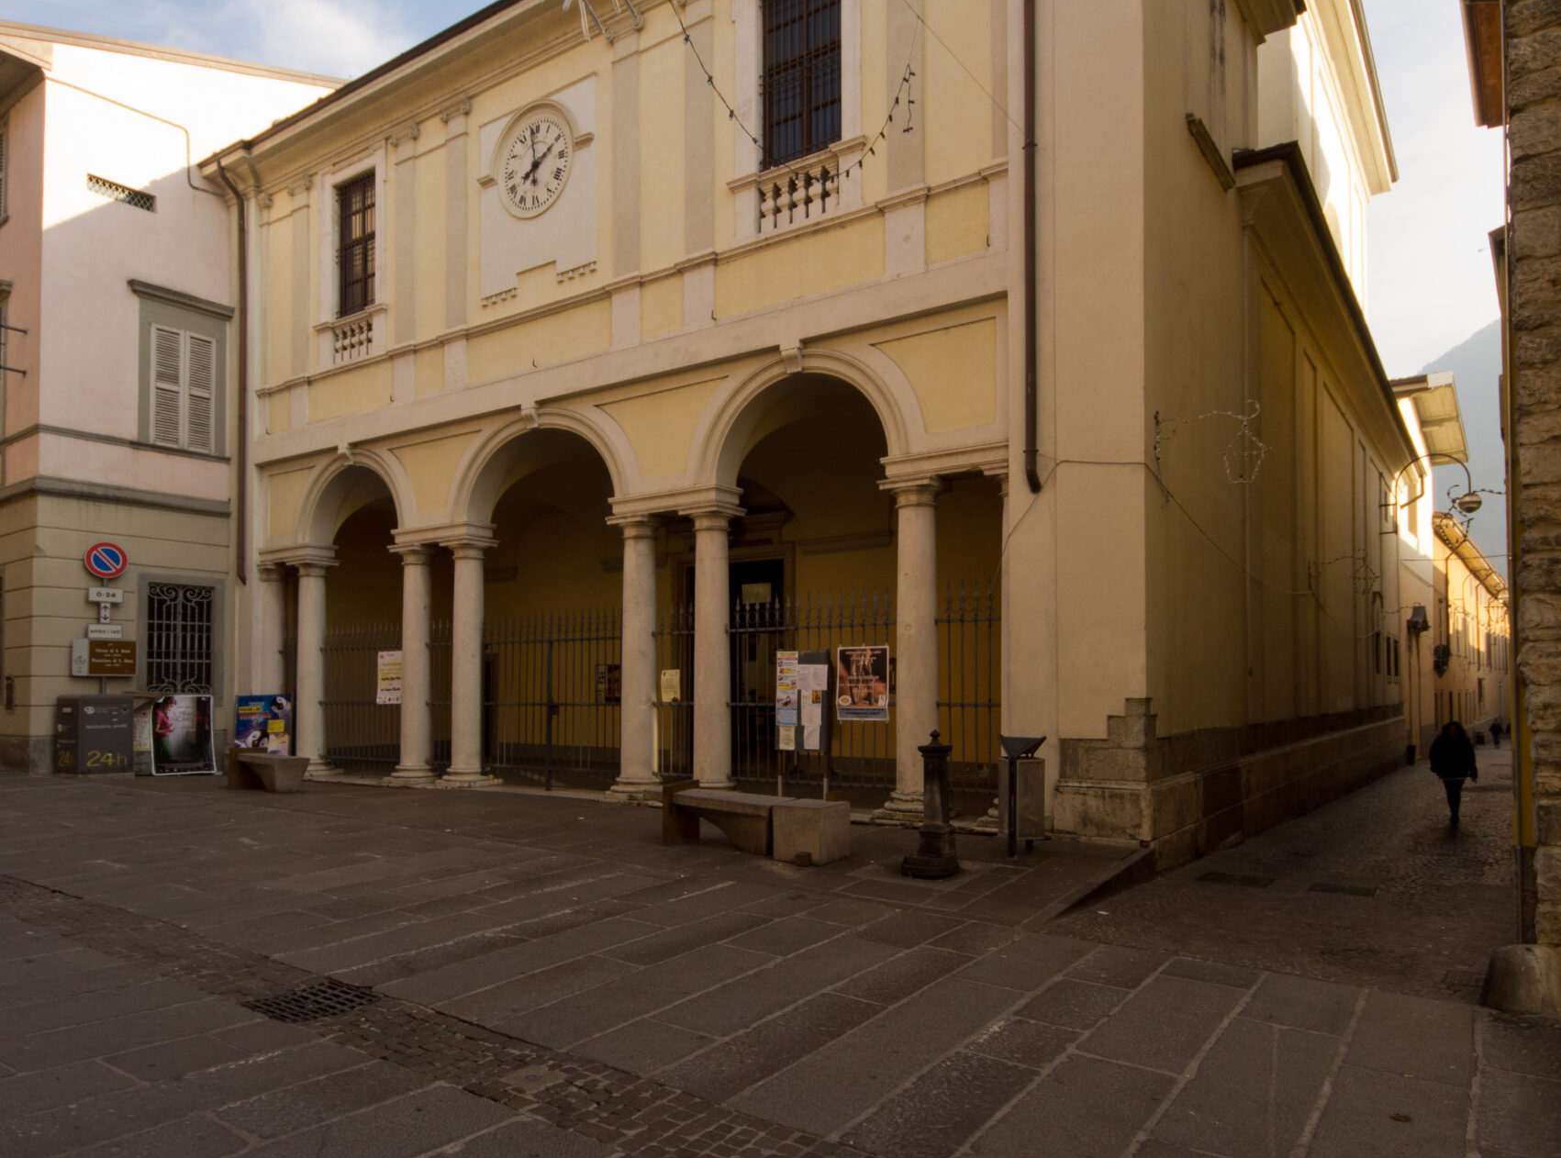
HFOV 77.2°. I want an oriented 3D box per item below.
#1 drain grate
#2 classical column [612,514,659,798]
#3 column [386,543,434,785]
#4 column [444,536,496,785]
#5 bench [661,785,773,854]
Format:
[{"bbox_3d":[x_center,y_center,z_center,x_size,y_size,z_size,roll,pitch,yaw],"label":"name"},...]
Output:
[{"bbox_3d":[-2.480,2.220,5.150,0.500,0.040,0.500,-2,-4,35],"label":"drain grate"},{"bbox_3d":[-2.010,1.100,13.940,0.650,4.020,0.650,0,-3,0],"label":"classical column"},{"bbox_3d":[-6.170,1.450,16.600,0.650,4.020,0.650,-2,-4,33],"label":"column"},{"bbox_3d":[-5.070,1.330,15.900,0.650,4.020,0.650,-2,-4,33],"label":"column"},{"bbox_3d":[-0.510,2.390,9.600,1.250,0.530,0.470,-2,-4,33],"label":"bench"}]

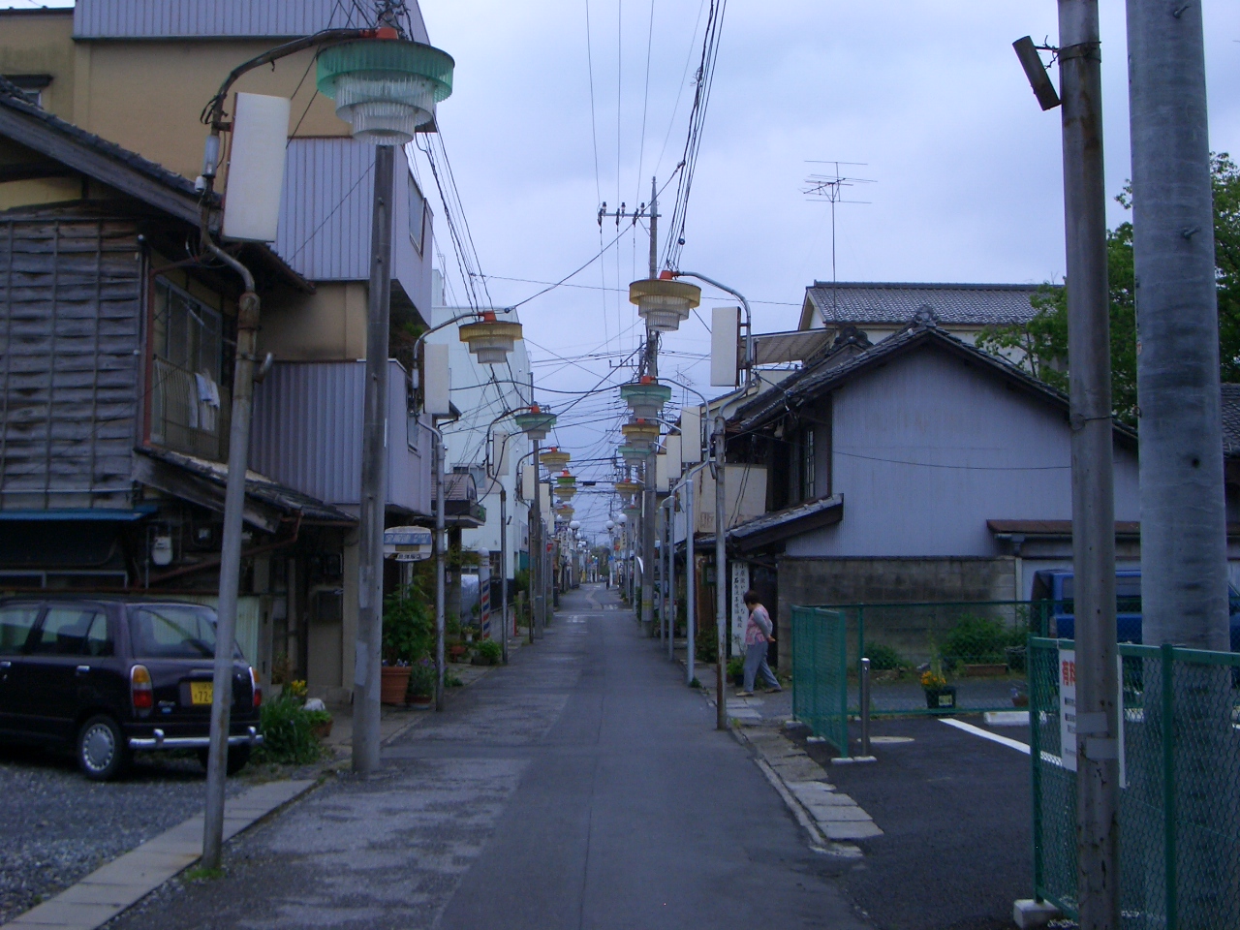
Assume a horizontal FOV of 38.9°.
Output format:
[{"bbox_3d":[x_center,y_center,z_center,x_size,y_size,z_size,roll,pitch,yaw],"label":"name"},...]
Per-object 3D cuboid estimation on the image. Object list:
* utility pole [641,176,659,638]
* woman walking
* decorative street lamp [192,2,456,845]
[{"bbox_3d":[0.857,-1.678,49.272,0.360,12.950,0.360,0,-4,0],"label":"utility pole"},{"bbox_3d":[1.893,2.415,23.895,0.580,1.410,0.460,0,-4,-7],"label":"woman walking"},{"bbox_3d":[-1.630,-0.138,9.635,1.430,4.610,0.770,0,-4,0],"label":"decorative street lamp"}]

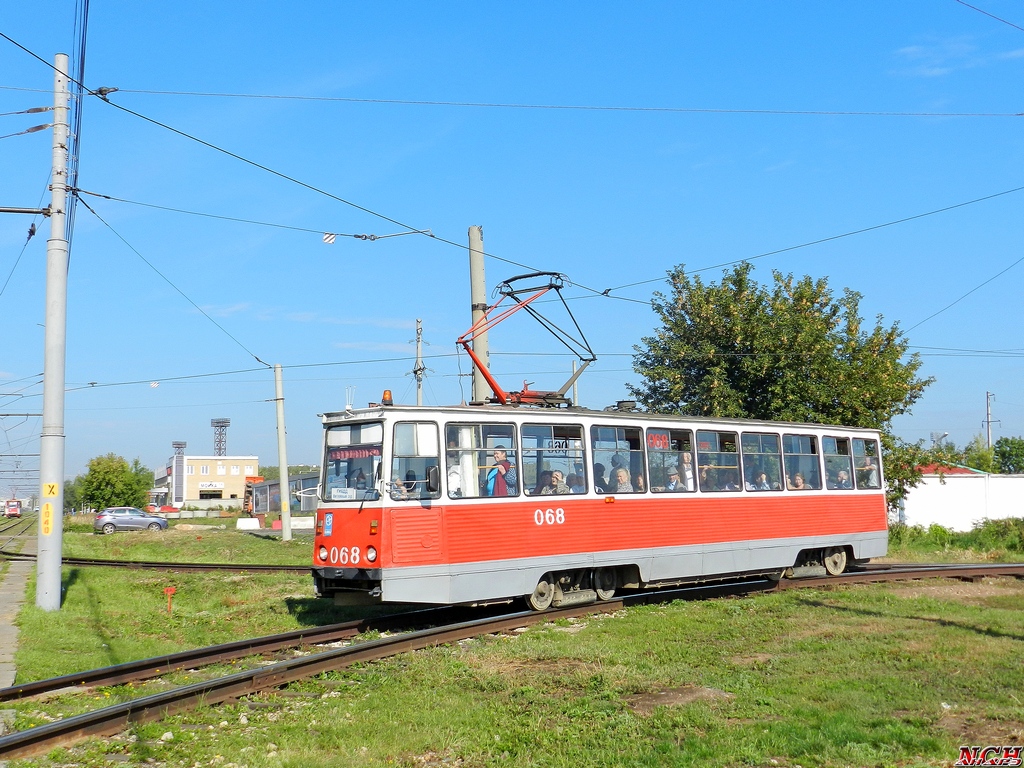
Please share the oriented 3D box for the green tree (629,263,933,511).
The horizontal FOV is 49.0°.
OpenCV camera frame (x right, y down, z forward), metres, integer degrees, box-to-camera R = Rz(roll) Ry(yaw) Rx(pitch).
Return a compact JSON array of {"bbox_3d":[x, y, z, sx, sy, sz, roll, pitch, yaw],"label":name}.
[{"bbox_3d":[9.317,0.661,38.107,10.277,9.716,10.000,-1,-6,0],"label":"green tree"}]

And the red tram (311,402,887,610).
[{"bbox_3d":[2.957,2.352,21.917,15.100,3.220,2.600,4,-8,-44],"label":"red tram"}]

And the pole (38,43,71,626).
[{"bbox_3d":[-8.288,-1.081,20.428,0.400,10.205,0.400,-1,-6,0],"label":"pole"}]

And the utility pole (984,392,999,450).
[{"bbox_3d":[61.590,8.061,144.797,1.900,14.254,0.700,1,-6,0],"label":"utility pole"}]

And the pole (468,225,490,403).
[{"bbox_3d":[-0.785,0.329,27.608,0.440,8.612,0.440,-1,-6,0],"label":"pole"}]

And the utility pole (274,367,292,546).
[{"bbox_3d":[-10.725,3.189,52.467,0.400,8.175,0.400,-4,-6,0],"label":"utility pole"}]

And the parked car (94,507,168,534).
[{"bbox_3d":[-23.206,8.337,68.557,4.410,1.660,1.820,1,-6,-18],"label":"parked car"}]

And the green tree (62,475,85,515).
[{"bbox_3d":[-58.391,14.939,149.374,3.336,5.810,3.500,-1,-6,0],"label":"green tree"}]

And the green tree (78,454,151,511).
[{"bbox_3d":[-44.000,11.321,124.583,8.229,7.453,7.500,-1,-6,0],"label":"green tree"}]

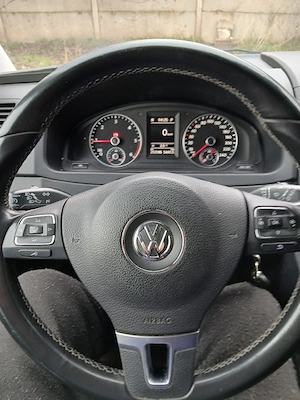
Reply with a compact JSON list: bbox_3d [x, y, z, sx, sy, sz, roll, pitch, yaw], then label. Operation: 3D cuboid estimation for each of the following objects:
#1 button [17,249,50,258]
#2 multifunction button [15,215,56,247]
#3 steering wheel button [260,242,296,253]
[{"bbox_3d":[-0.124,0.058,0.325,0.034,0.009,0.007,-2,10,3],"label":"button"},{"bbox_3d":[-0.124,0.033,0.324,0.042,0.033,0.010,-2,2,3],"label":"multifunction button"},{"bbox_3d":[0.134,0.049,0.311,0.036,0.009,0.007,-2,10,3],"label":"steering wheel button"}]

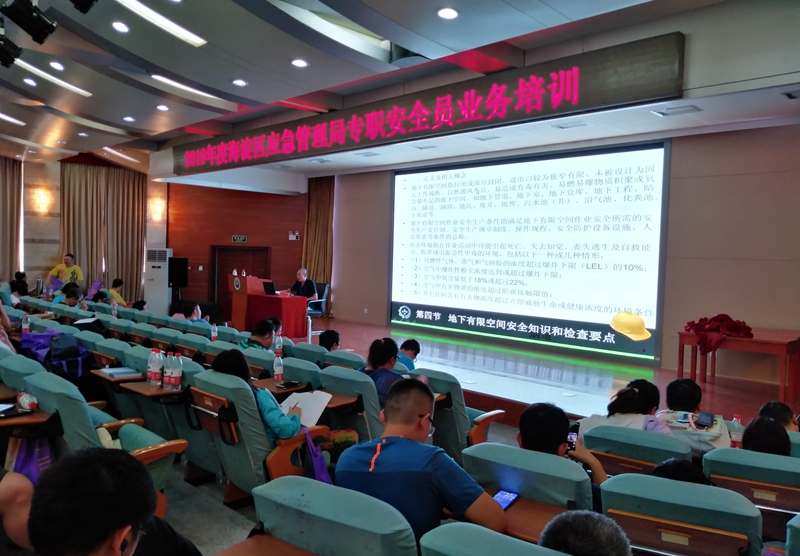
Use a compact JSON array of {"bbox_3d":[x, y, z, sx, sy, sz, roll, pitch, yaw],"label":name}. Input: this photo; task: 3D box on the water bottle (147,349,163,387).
[{"bbox_3d":[-1.587,0.578,3.900,0.067,0.234,0.067,-1,4,-45],"label":"water bottle"}]

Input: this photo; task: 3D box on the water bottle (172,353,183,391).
[{"bbox_3d":[-1.391,0.584,3.756,0.066,0.232,0.066,2,2,0],"label":"water bottle"}]

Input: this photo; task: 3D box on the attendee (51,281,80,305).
[{"bbox_3d":[-4.769,0.699,8.644,0.780,1.270,0.500,-1,3,-42],"label":"attendee"}]

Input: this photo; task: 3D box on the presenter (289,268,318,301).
[{"bbox_3d":[-1.910,0.468,11.650,0.800,1.300,0.580,0,3,-38],"label":"presenter"}]

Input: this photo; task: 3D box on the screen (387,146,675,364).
[{"bbox_3d":[1.959,-0.544,11.569,6.050,3.460,0.100,4,3,44],"label":"screen"}]

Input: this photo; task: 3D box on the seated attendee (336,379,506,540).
[{"bbox_3d":[0.074,0.954,2.063,0.560,1.220,0.820,3,3,30],"label":"seated attendee"}]

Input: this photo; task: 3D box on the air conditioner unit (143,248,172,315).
[{"bbox_3d":[-5.551,0.232,13.760,0.490,1.820,0.320,2,2,-2],"label":"air conditioner unit"}]

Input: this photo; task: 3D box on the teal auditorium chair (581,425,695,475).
[{"bbox_3d":[1.263,1.265,3.125,0.560,1.000,0.620,3,3,35],"label":"teal auditorium chair"}]

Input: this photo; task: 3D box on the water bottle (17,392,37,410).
[{"bbox_3d":[-1.766,0.583,2.840,0.232,0.066,0.066,4,3,45],"label":"water bottle"}]

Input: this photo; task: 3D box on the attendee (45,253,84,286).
[{"bbox_3d":[-5.672,0.445,10.236,0.580,1.700,0.420,1,2,-2],"label":"attendee"}]

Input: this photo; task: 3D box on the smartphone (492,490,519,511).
[{"bbox_3d":[0.386,0.833,2.255,0.076,0.009,0.157,3,3,35],"label":"smartphone"}]

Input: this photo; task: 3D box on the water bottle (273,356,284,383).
[{"bbox_3d":[-0.929,0.696,4.586,0.066,0.232,0.066,2,2,0],"label":"water bottle"}]

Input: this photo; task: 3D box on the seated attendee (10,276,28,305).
[{"bbox_3d":[-5.474,0.658,8.600,0.500,1.220,0.750,4,3,45],"label":"seated attendee"}]

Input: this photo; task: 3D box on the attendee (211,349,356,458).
[{"bbox_3d":[-0.725,0.992,3.908,0.820,1.130,0.520,-1,3,-42],"label":"attendee"}]

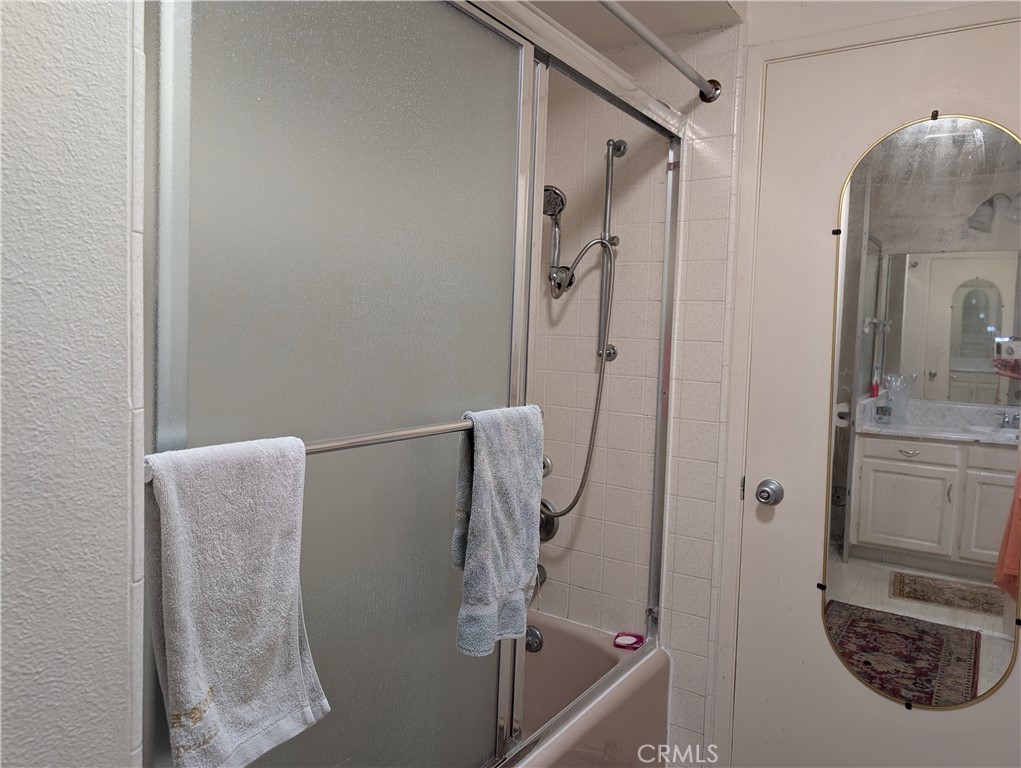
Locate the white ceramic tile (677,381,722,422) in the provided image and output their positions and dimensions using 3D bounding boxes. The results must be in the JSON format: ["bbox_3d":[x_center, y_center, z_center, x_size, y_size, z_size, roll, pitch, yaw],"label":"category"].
[{"bbox_3d":[0.516,0.047,1.924,0.108,0.107,0.009,4,5,36],"label":"white ceramic tile"}]

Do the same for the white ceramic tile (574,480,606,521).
[{"bbox_3d":[0.239,0.355,2.157,0.108,0.108,0.009,4,4,34],"label":"white ceramic tile"}]

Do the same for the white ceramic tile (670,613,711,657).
[{"bbox_3d":[0.505,0.703,1.995,0.108,0.108,0.009,4,4,34],"label":"white ceramic tile"}]

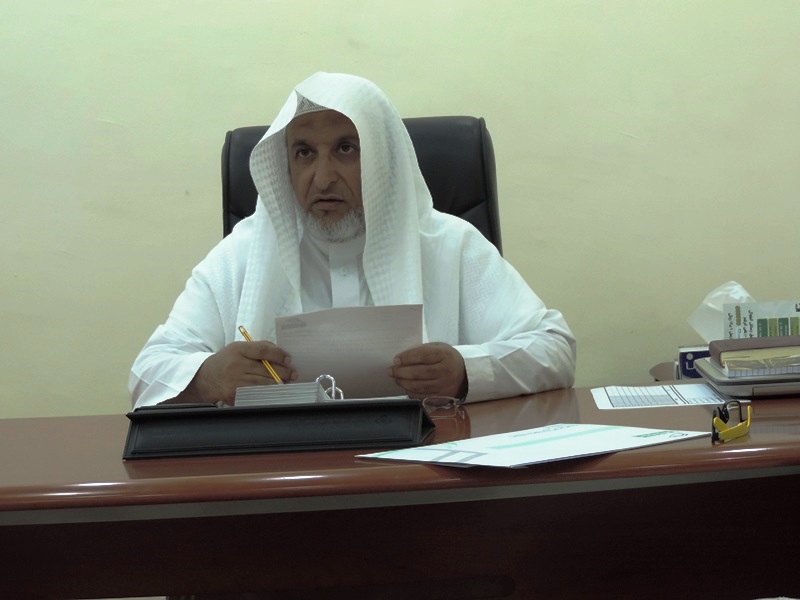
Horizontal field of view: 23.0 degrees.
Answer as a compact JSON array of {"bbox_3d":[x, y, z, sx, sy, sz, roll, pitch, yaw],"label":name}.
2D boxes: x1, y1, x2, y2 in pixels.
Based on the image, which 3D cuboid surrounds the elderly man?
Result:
[{"bbox_3d":[-0.066,0.278,3.002,0.670,1.250,0.700,-2,2,3],"label":"elderly man"}]

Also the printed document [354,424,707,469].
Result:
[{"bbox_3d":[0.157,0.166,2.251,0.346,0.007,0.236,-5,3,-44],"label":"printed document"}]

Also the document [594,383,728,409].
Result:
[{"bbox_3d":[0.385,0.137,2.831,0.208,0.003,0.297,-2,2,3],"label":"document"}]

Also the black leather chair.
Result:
[{"bbox_3d":[-0.044,0.302,3.133,0.640,1.190,0.680,-2,2,5],"label":"black leather chair"}]

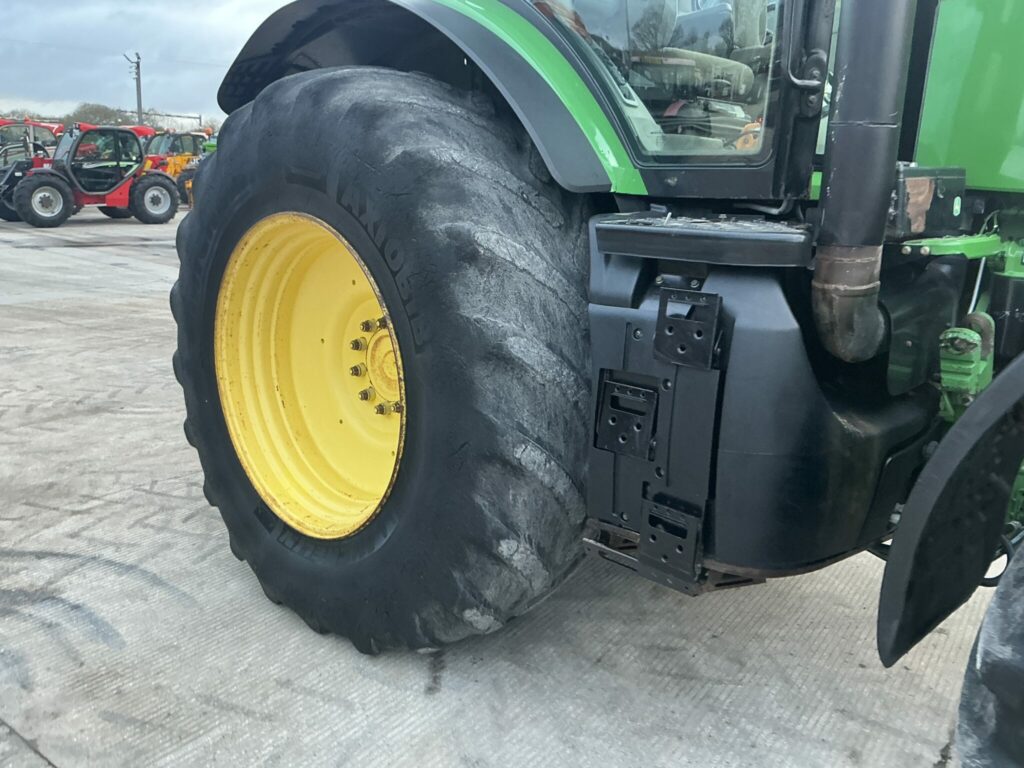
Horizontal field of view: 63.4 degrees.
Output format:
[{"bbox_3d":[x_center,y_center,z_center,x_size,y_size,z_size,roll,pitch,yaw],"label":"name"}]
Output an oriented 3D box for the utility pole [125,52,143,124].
[{"bbox_3d":[-22.332,-15.566,49.006,0.950,7.600,0.600,-5,16,-23],"label":"utility pole"}]

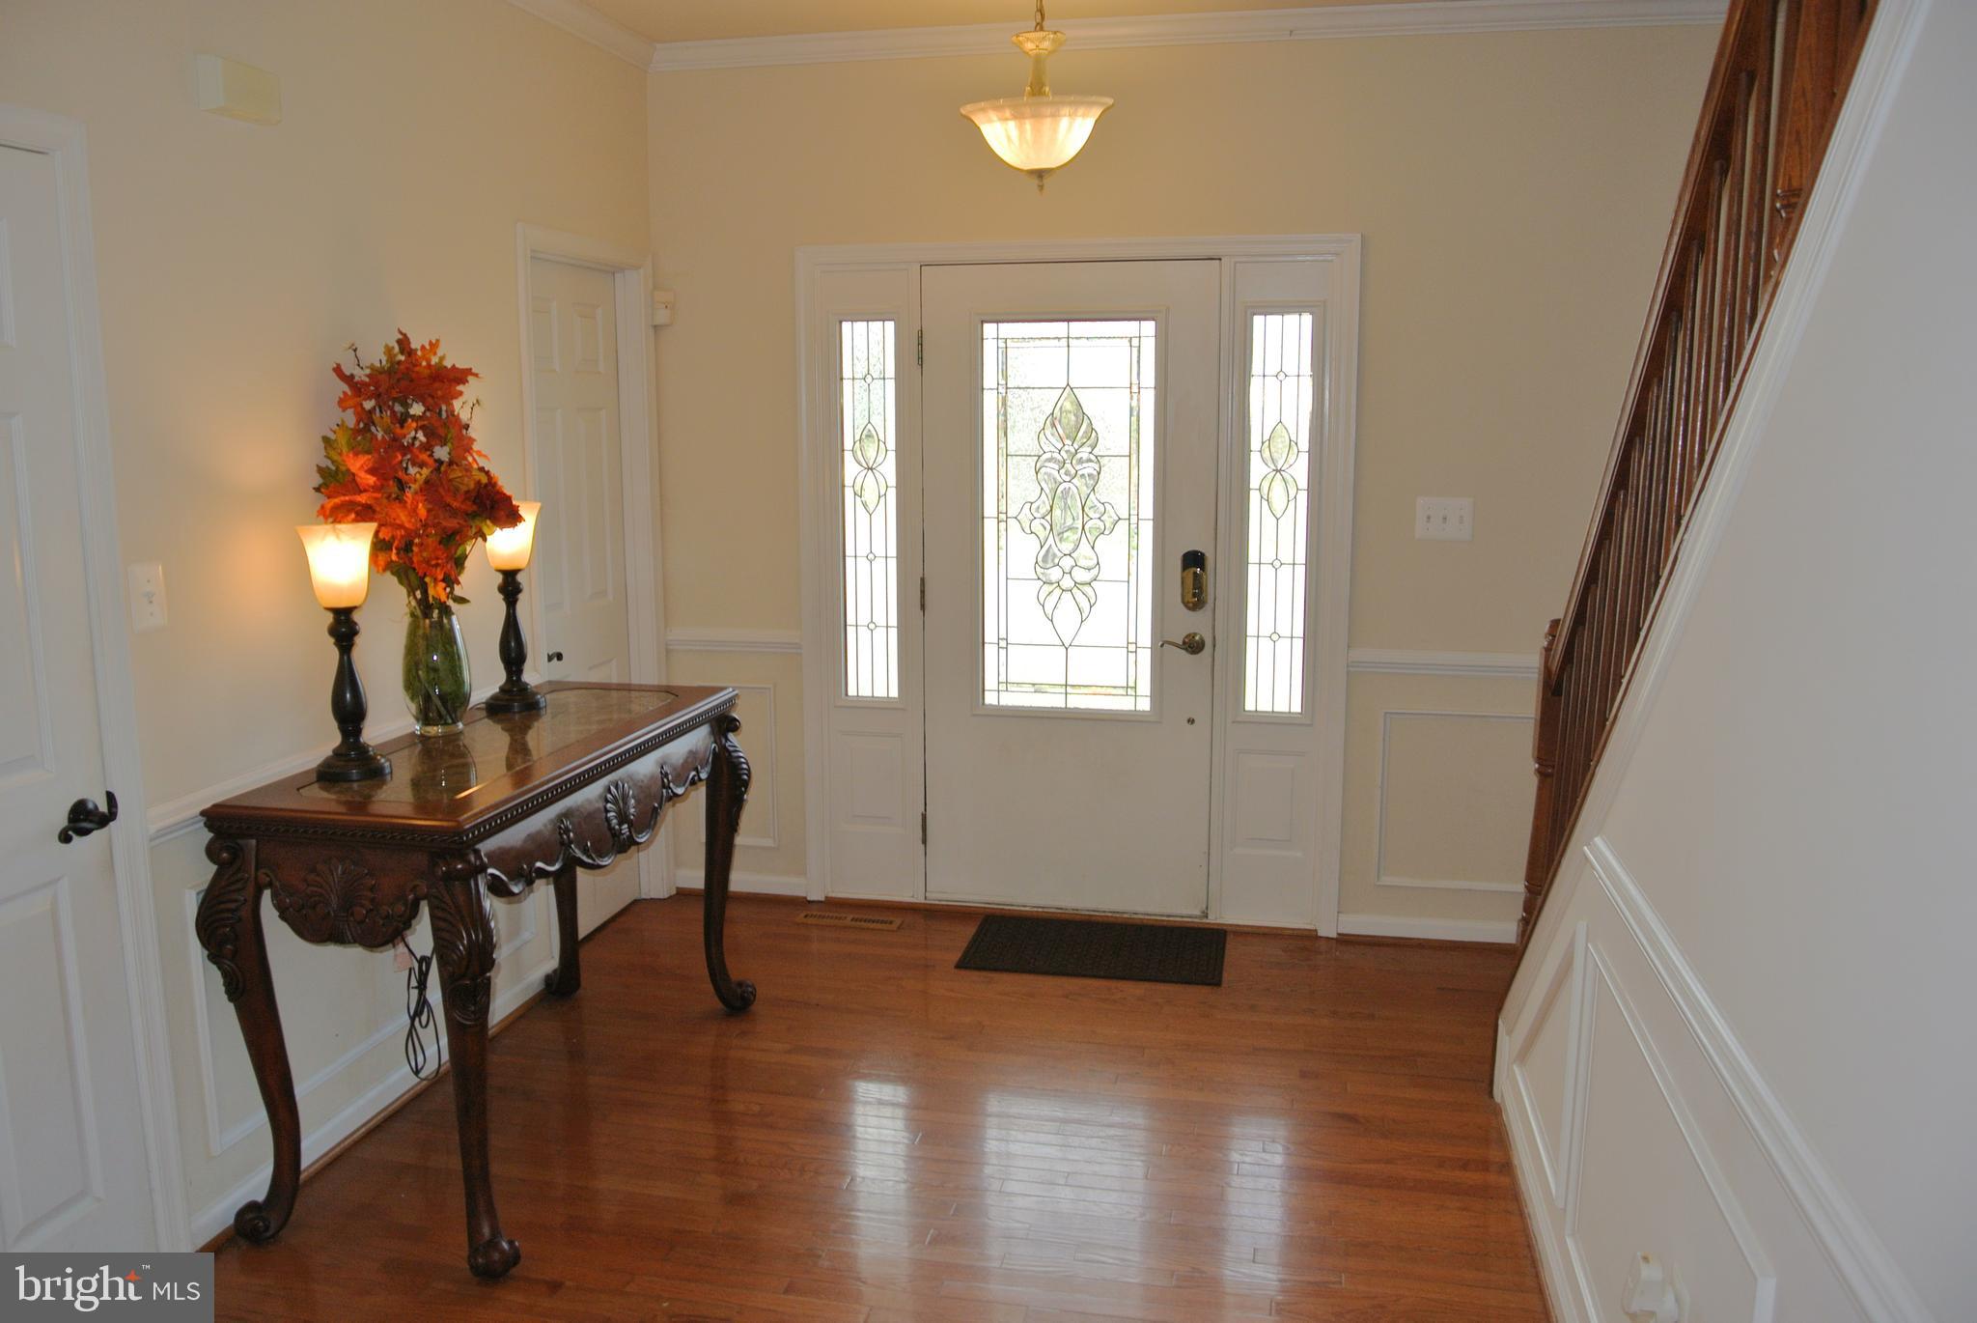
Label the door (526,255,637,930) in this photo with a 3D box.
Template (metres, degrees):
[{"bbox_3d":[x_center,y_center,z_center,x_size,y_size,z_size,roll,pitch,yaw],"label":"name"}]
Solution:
[{"bbox_3d":[-1.246,-0.160,4.444,0.040,2.000,0.700,2,9,12],"label":"door"}]

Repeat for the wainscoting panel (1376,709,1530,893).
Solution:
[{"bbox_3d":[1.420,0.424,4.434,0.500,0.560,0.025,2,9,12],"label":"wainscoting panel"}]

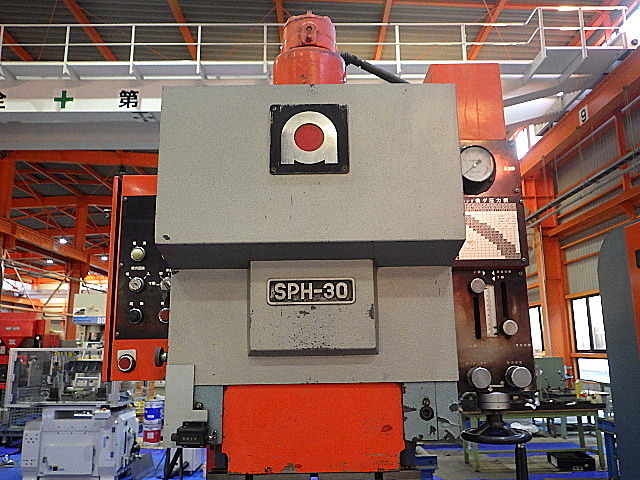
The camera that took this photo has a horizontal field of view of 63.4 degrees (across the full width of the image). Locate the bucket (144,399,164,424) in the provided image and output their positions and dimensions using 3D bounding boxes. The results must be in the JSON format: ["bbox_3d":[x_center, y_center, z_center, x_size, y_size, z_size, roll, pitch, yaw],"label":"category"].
[{"bbox_3d":[-2.398,2.489,7.492,0.280,0.350,0.280,0,-10,-1],"label":"bucket"}]

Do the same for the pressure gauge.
[{"bbox_3d":[0.392,-0.180,1.331,0.100,0.104,0.055,0,-10,-1],"label":"pressure gauge"}]

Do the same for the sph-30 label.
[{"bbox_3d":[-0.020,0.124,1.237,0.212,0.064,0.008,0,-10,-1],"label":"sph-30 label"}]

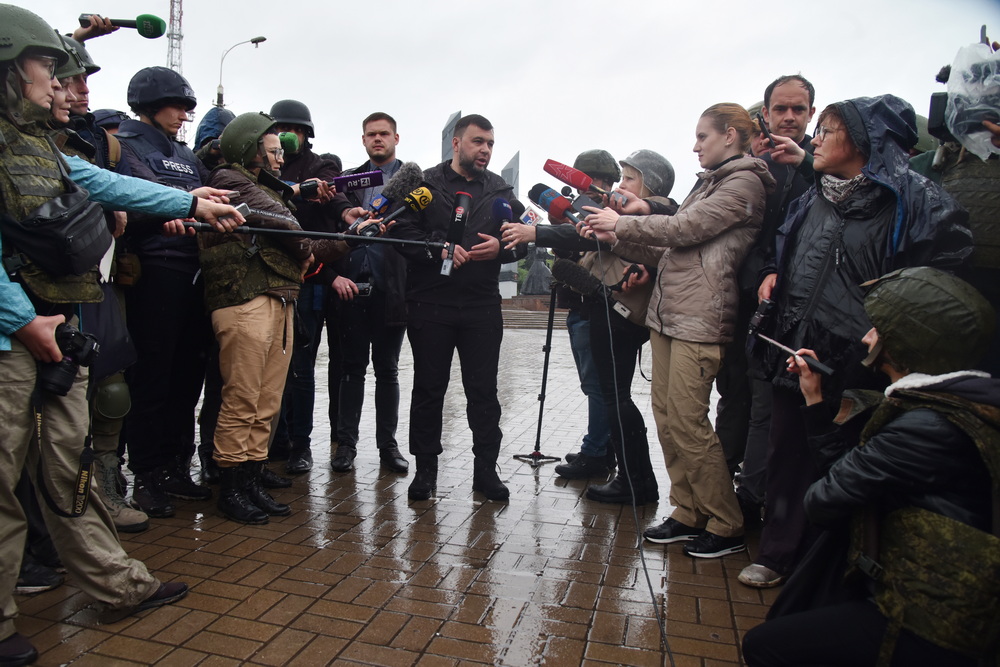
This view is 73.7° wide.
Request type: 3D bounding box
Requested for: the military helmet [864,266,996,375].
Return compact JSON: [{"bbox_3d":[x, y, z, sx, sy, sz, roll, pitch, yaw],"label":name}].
[{"bbox_3d":[1.085,-0.030,1.680,0.250,0.210,0.290,-1,29,-46],"label":"military helmet"}]

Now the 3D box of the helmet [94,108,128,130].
[{"bbox_3d":[-1.949,-1.070,3.380,0.270,0.170,0.240,7,3,-3],"label":"helmet"}]

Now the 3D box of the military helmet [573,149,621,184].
[{"bbox_3d":[0.496,-0.854,3.430,0.270,0.180,0.240,0,4,-26],"label":"military helmet"}]

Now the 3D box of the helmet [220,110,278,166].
[{"bbox_3d":[-1.023,-0.786,2.700,0.265,0.185,0.235,-18,4,-2],"label":"helmet"}]

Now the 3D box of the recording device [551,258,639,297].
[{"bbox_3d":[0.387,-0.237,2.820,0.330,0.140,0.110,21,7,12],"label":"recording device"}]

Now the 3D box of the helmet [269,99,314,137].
[{"bbox_3d":[-1.070,-1.103,3.420,0.250,0.195,0.280,1,4,-22],"label":"helmet"}]

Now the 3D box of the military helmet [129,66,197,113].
[{"bbox_3d":[-1.411,-1.009,2.780,0.285,0.185,0.240,12,4,2],"label":"military helmet"}]

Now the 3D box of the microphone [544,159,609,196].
[{"bbox_3d":[0.355,-0.665,2.920,0.350,0.070,0.070,31,15,23],"label":"microphone"}]

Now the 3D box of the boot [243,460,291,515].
[{"bbox_3d":[-0.985,0.624,2.850,0.280,0.240,0.105,4,4,32],"label":"boot"}]

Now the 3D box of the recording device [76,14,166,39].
[{"bbox_3d":[-1.419,-1.155,2.500,0.310,0.075,0.075,1,3,-13],"label":"recording device"}]

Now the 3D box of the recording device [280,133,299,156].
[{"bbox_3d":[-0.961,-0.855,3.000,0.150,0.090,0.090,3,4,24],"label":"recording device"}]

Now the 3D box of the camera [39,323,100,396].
[{"bbox_3d":[-1.074,0.062,1.660,0.130,0.160,0.100,19,-12,-30],"label":"camera"}]

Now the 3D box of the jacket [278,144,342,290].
[{"bbox_3d":[-1.025,-0.607,3.460,0.560,0.760,0.380,0,4,-27],"label":"jacket"}]

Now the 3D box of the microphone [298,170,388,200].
[{"bbox_3d":[-0.680,-0.635,2.860,0.380,0.080,0.070,-8,5,-10],"label":"microphone"}]

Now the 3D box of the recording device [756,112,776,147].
[{"bbox_3d":[0.898,-0.689,2.250,0.012,0.145,0.070,-27,-3,15],"label":"recording device"}]

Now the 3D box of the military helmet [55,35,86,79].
[{"bbox_3d":[-1.499,-0.924,2.170,0.270,0.185,0.240,-11,9,-28],"label":"military helmet"}]

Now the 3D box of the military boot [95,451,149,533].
[{"bbox_3d":[-1.495,0.619,2.591,0.300,0.250,0.115,3,3,22],"label":"military boot"}]

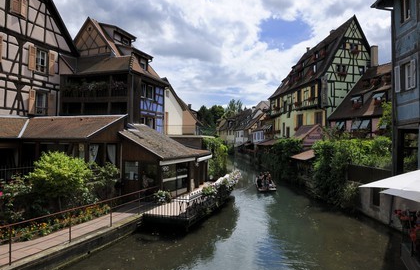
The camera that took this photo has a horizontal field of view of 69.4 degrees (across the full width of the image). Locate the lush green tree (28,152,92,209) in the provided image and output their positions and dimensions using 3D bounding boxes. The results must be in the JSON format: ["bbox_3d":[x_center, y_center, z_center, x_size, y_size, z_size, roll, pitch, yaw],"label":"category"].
[{"bbox_3d":[-6.776,2.125,13.931,2.900,2.700,2.600,1,-2,0],"label":"lush green tree"}]

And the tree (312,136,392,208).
[{"bbox_3d":[9.373,2.305,19.736,3.500,4.300,5.000,1,-2,-6],"label":"tree"}]

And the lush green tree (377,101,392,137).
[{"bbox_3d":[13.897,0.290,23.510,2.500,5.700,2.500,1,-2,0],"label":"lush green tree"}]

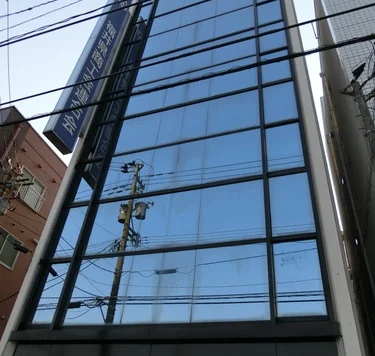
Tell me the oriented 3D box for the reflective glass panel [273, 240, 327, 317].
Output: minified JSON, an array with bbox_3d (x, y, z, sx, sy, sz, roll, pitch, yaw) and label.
[{"bbox_3d":[2.149,1.918,7.016,0.883,1.518,0.070,-9,-41,18],"label":"reflective glass panel"}]

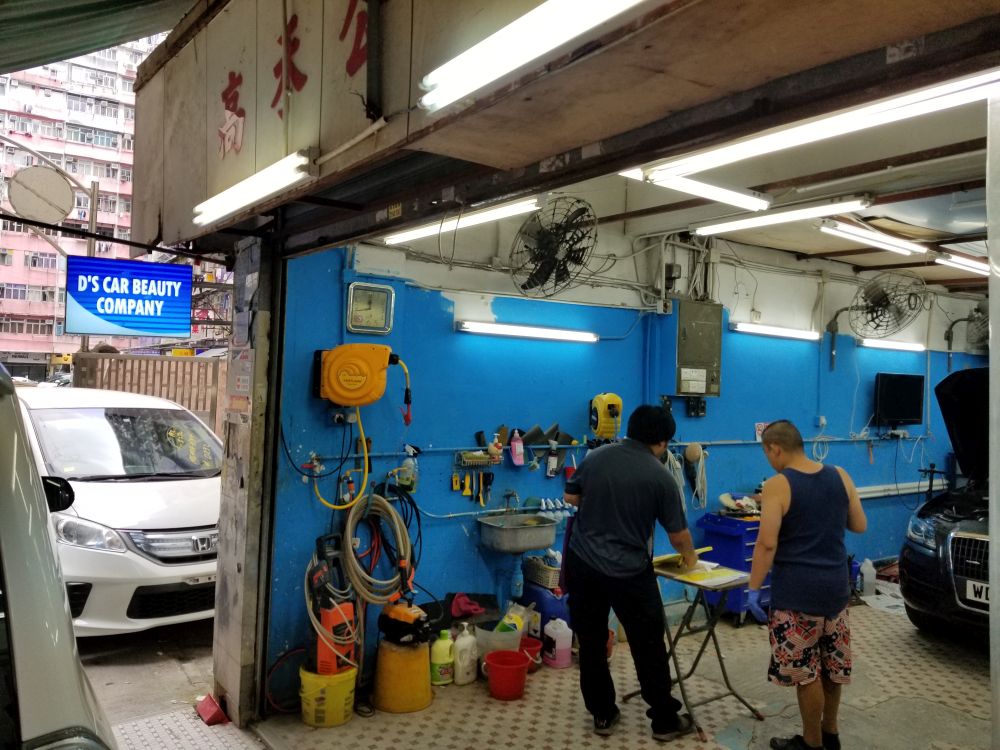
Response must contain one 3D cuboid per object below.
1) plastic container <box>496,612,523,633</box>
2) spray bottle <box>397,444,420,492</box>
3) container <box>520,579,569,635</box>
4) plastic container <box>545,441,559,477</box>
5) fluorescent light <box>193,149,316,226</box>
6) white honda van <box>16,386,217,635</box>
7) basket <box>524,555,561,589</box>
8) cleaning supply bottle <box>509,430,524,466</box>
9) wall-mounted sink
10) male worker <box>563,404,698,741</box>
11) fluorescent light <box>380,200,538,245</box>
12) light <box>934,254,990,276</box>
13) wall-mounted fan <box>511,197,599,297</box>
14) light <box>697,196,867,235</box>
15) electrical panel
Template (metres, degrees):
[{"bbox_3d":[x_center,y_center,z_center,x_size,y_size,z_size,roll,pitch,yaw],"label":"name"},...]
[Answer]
[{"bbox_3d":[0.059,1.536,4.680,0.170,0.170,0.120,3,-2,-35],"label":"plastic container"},{"bbox_3d":[-0.542,0.554,4.448,0.120,0.284,0.095,2,-1,10],"label":"spray bottle"},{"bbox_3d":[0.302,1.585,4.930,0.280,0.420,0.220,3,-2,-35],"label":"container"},{"bbox_3d":[0.351,0.566,5.092,0.075,0.240,0.060,7,-2,-35],"label":"plastic container"},{"bbox_3d":[-1.006,-0.721,2.961,0.080,0.100,1.240,3,-2,-40],"label":"fluorescent light"},{"bbox_3d":[-3.431,0.993,6.552,1.700,1.720,4.220,3,-2,-43],"label":"white honda van"},{"bbox_3d":[0.348,1.288,4.904,0.320,0.140,0.270,3,-1,-28],"label":"basket"},{"bbox_3d":[0.111,0.475,4.924,0.085,0.250,0.060,-2,-2,-35],"label":"cleaning supply bottle"},{"bbox_3d":[0.114,1.015,4.786,0.450,0.165,0.350,3,-2,-35],"label":"wall-mounted sink"},{"bbox_3d":[0.721,0.978,3.891,0.600,1.660,0.550,1,-1,25],"label":"male worker"},{"bbox_3d":[-0.226,-0.701,3.503,0.080,0.065,1.230,3,-2,-40],"label":"fluorescent light"},{"bbox_3d":[3.837,-0.875,6.035,1.220,0.085,0.150,3,-2,-36],"label":"light"},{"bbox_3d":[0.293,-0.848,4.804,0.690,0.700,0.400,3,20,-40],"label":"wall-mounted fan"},{"bbox_3d":[1.636,-0.957,4.535,0.060,0.085,1.210,3,-2,-36],"label":"light"},{"bbox_3d":[1.417,-0.190,5.559,0.460,0.690,0.160,3,-2,-35],"label":"electrical panel"}]

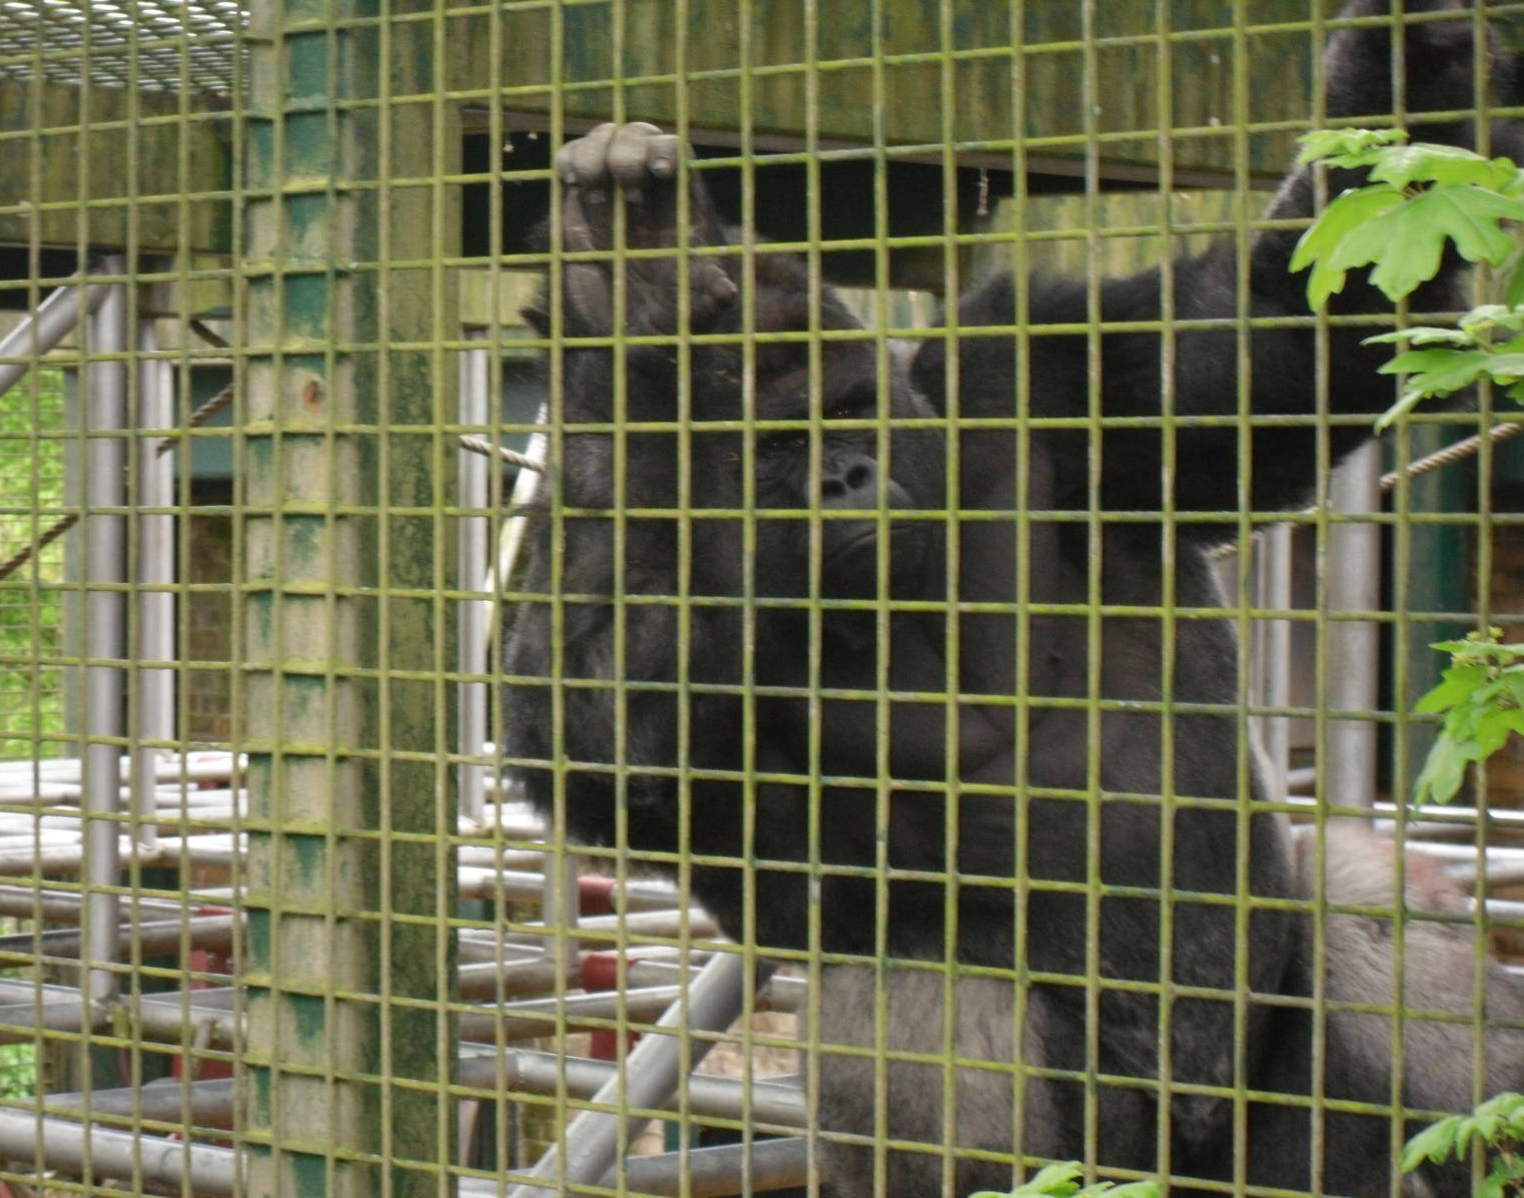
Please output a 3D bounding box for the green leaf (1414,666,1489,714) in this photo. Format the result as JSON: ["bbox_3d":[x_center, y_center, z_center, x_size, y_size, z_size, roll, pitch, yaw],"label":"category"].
[{"bbox_3d":[0.400,0.052,2.800,0.044,0.028,0.028,1,1,22],"label":"green leaf"}]

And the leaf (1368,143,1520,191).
[{"bbox_3d":[0.387,-0.245,2.750,0.086,0.025,0.060,0,1,8],"label":"leaf"}]

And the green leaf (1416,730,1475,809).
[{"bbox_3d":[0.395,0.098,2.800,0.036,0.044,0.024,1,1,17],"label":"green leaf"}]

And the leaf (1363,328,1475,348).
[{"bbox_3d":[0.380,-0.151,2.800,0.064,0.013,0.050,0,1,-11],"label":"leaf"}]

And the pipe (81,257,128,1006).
[{"bbox_3d":[-0.934,0.046,6.900,0.050,1.060,0.050,0,1,-7],"label":"pipe"}]

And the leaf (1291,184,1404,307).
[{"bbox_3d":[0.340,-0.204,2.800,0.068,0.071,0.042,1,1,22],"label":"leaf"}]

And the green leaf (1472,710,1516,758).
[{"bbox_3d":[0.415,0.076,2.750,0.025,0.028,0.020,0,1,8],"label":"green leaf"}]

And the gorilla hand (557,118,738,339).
[{"bbox_3d":[-0.102,-0.320,4.170,0.140,0.183,0.110,1,1,27],"label":"gorilla hand"}]

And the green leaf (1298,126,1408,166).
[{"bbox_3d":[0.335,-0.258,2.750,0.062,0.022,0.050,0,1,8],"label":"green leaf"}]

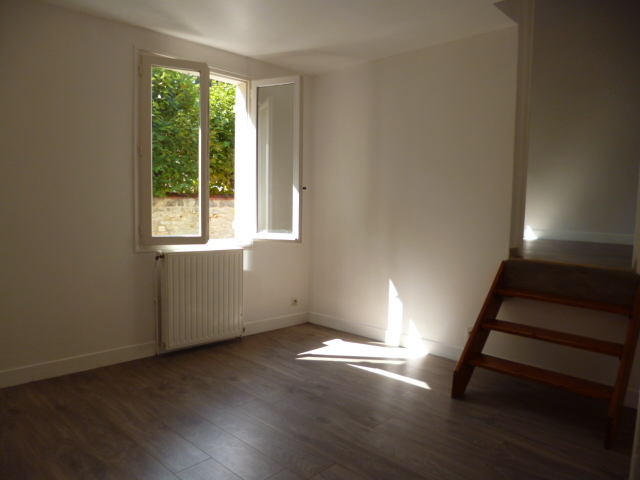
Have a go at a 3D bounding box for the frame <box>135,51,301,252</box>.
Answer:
[{"bbox_3d":[-0.800,-0.674,3.586,1.221,1.540,0.504,-2,4,-44],"label":"frame"}]

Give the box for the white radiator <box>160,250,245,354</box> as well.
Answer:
[{"bbox_3d":[-0.960,0.463,3.675,0.688,0.746,0.123,-2,4,-44],"label":"white radiator"}]

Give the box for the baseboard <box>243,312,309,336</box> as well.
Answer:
[{"bbox_3d":[-0.419,0.829,4.379,0.818,0.109,0.020,-2,4,-44],"label":"baseboard"}]

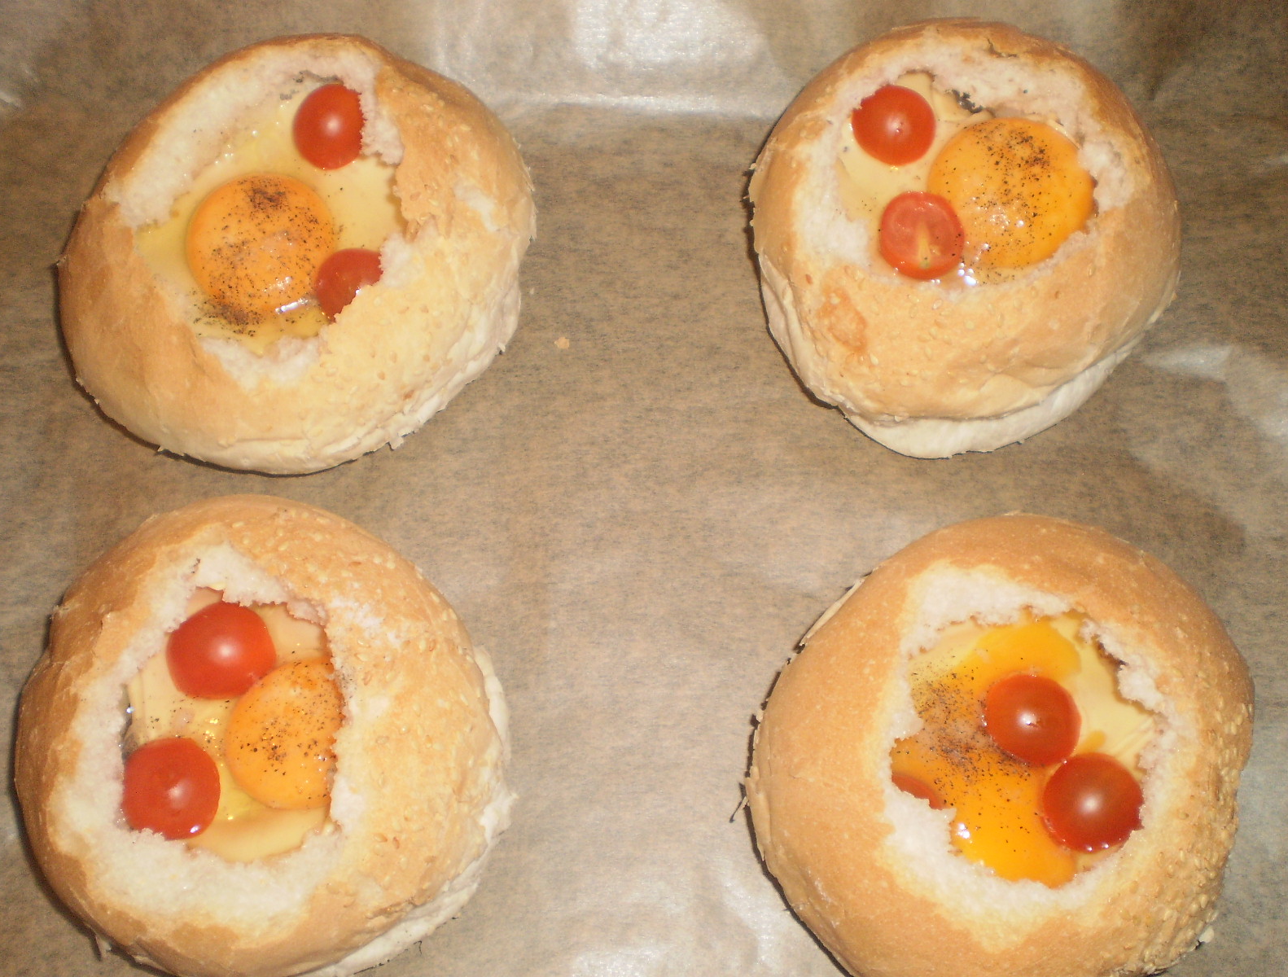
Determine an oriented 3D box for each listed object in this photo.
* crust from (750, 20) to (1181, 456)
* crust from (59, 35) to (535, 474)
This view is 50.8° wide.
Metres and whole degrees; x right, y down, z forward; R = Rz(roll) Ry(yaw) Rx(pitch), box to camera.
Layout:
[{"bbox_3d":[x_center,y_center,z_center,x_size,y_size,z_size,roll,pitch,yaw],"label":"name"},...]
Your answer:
[{"bbox_3d":[0.084,-0.069,0.355,0.112,0.060,0.118,0,70,0],"label":"crust"},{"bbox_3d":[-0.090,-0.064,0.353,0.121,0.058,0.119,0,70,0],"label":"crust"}]

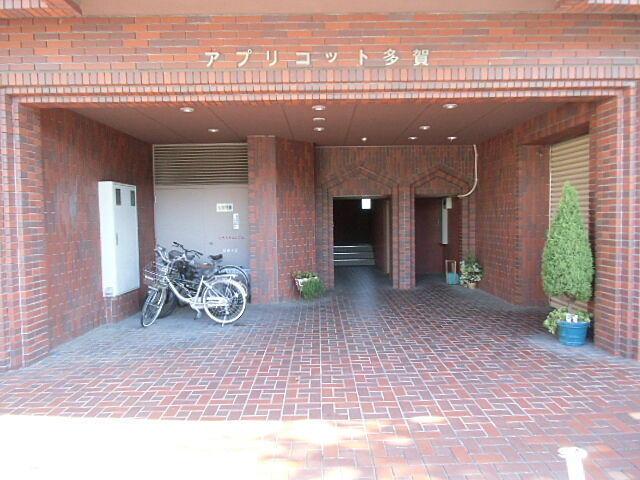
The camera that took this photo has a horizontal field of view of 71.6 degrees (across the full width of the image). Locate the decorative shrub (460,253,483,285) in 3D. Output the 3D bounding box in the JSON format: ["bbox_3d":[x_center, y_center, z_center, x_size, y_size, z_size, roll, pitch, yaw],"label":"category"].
[{"bbox_3d":[2.979,0.602,8.753,0.450,0.590,0.430,-1,3,0],"label":"decorative shrub"}]

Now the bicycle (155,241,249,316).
[{"bbox_3d":[-1.899,0.605,6.947,1.730,1.070,0.550,-4,4,-38],"label":"bicycle"}]

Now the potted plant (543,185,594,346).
[{"bbox_3d":[2.812,0.259,5.001,0.530,1.810,0.530,-1,3,0],"label":"potted plant"}]

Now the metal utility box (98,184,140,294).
[{"bbox_3d":[-2.937,-0.023,6.535,0.191,1.582,0.803,-1,3,0],"label":"metal utility box"}]

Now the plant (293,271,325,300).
[{"bbox_3d":[-0.198,0.820,7.996,0.460,0.540,0.550,1,4,37],"label":"plant"}]

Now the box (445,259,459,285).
[{"bbox_3d":[2.730,0.664,9.211,0.270,0.540,0.240,-1,3,0],"label":"box"}]

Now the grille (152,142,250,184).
[{"bbox_3d":[-2.180,-1.384,8.094,1.742,0.773,0.100,-1,3,0],"label":"grille"}]

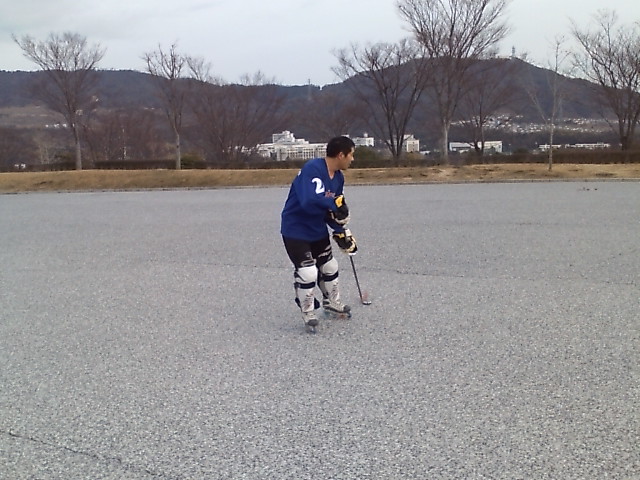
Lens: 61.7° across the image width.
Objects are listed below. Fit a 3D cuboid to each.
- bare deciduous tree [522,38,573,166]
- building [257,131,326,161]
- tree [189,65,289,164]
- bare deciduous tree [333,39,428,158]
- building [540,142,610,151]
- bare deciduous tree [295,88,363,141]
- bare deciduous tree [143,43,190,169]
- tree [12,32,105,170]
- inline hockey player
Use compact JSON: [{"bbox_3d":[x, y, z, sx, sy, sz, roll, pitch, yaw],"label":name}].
[{"bbox_3d":[15.713,-9.274,37.034,3.454,8.881,3.454,-1,9,0],"label":"bare deciduous tree"},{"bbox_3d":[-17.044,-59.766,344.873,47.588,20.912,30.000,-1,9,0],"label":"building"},{"bbox_3d":[-7.420,-11.361,48.815,9.099,8.886,9.099,-1,9,0],"label":"tree"},{"bbox_3d":[5.218,-11.512,44.762,8.013,10.151,8.013,-1,9,0],"label":"bare deciduous tree"},{"bbox_3d":[187.281,-67.695,394.578,53.021,7.984,18.000,0,9,6],"label":"building"},{"bbox_3d":[0.931,-12.616,58.754,7.450,7.724,7.450,-1,9,0],"label":"bare deciduous tree"},{"bbox_3d":[-11.150,-9.688,38.949,3.484,8.909,3.484,-1,9,0],"label":"bare deciduous tree"},{"bbox_3d":[-18.493,-9.718,37.919,6.498,9.450,6.498,-1,9,0],"label":"tree"},{"bbox_3d":[-0.004,-0.038,4.833,0.600,1.757,0.600,8,12,43],"label":"inline hockey player"}]

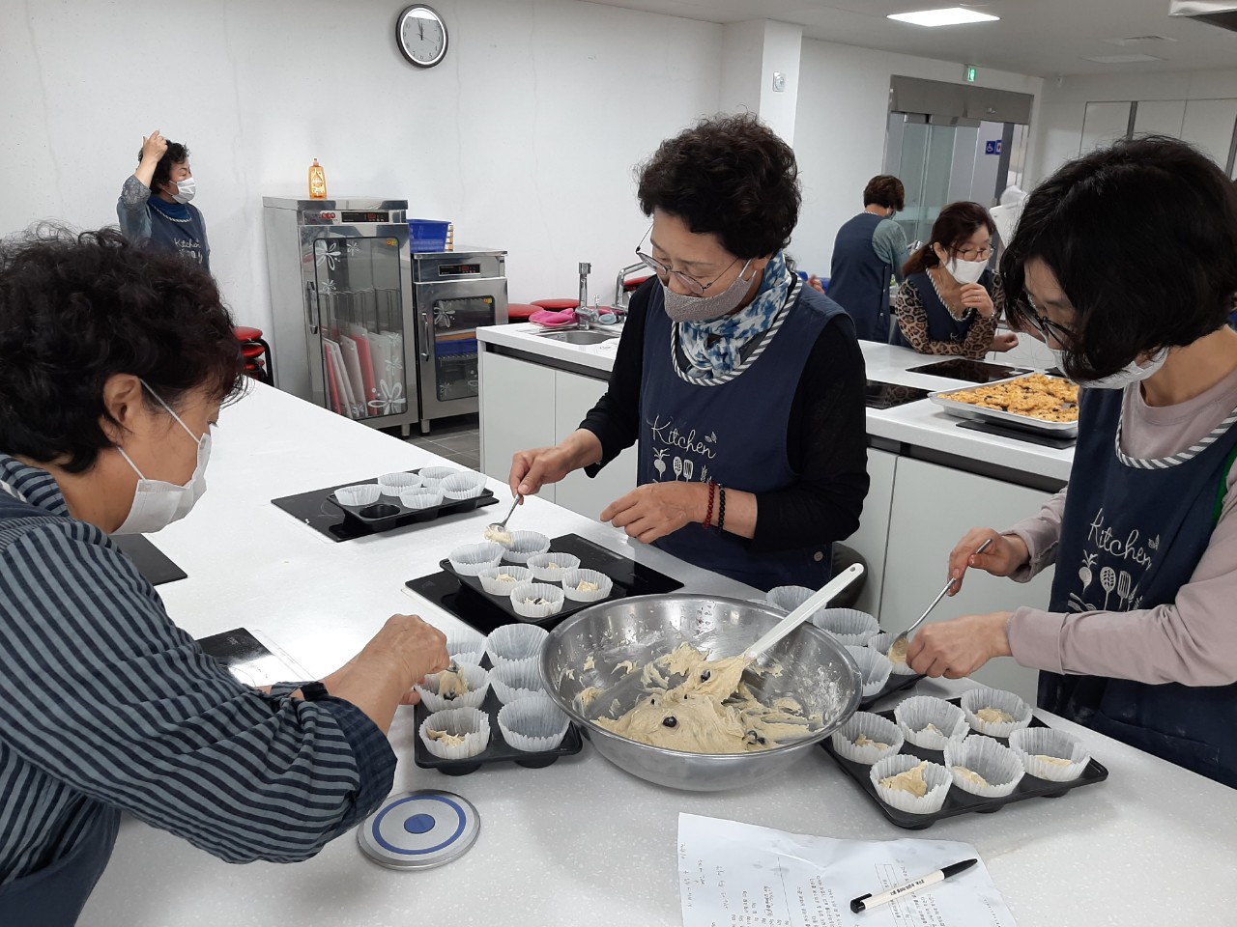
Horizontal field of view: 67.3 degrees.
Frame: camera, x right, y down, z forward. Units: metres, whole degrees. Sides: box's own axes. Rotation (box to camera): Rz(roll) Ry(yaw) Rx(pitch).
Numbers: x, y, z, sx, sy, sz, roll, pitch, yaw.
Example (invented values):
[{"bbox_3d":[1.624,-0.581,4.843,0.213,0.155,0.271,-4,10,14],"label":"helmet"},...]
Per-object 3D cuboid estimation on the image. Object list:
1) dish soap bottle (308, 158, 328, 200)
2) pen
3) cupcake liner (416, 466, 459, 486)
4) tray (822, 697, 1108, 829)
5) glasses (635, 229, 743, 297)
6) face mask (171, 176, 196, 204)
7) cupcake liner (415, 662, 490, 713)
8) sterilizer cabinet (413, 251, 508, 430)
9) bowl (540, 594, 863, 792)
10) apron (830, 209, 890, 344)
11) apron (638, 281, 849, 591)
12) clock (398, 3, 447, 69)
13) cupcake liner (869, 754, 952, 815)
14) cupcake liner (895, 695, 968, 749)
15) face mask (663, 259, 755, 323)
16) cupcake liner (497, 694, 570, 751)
[{"bbox_3d":[-1.631,-1.534,5.009,0.093,0.208,0.055,-7,19,-26],"label":"dish soap bottle"},{"bbox_3d":[0.275,0.386,0.854,0.147,0.011,0.012,-7,19,-24],"label":"pen"},{"bbox_3d":[-0.364,0.040,1.892,0.084,0.045,0.084,-13,22,-39],"label":"cupcake liner"},{"bbox_3d":[0.370,0.331,1.026,0.265,0.034,0.175,-5,18,-19],"label":"tray"},{"bbox_3d":[0.123,-0.348,1.446,0.138,0.045,0.135,32,73,24],"label":"glasses"},{"bbox_3d":[-1.882,-1.181,4.020,0.095,0.110,0.135,4,17,9],"label":"face mask"},{"bbox_3d":[-0.195,0.280,1.110,0.083,0.052,0.083,1,17,0],"label":"cupcake liner"},{"bbox_3d":[-1.122,-0.807,5.885,0.635,1.080,0.590,-13,22,-38],"label":"sterilizer cabinet"},{"bbox_3d":[0.087,0.273,1.050,0.355,0.108,0.355,1,17,0],"label":"bowl"},{"bbox_3d":[1.364,-0.934,5.105,0.300,0.860,0.420,-14,22,-40],"label":"apron"},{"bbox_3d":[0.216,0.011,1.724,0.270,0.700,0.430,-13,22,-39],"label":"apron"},{"bbox_3d":[-1.190,-2.596,5.643,0.355,0.355,0.050,-13,22,-38],"label":"clock"},{"bbox_3d":[0.301,0.339,0.957,0.084,0.050,0.084,1,17,0],"label":"cupcake liner"},{"bbox_3d":[0.351,0.306,1.048,0.080,0.049,0.080,1,17,0],"label":"cupcake liner"},{"bbox_3d":[0.142,-0.277,1.490,0.140,0.090,0.095,27,56,26],"label":"face mask"},{"bbox_3d":[-0.095,0.306,1.052,0.081,0.045,0.081,1,17,0],"label":"cupcake liner"}]

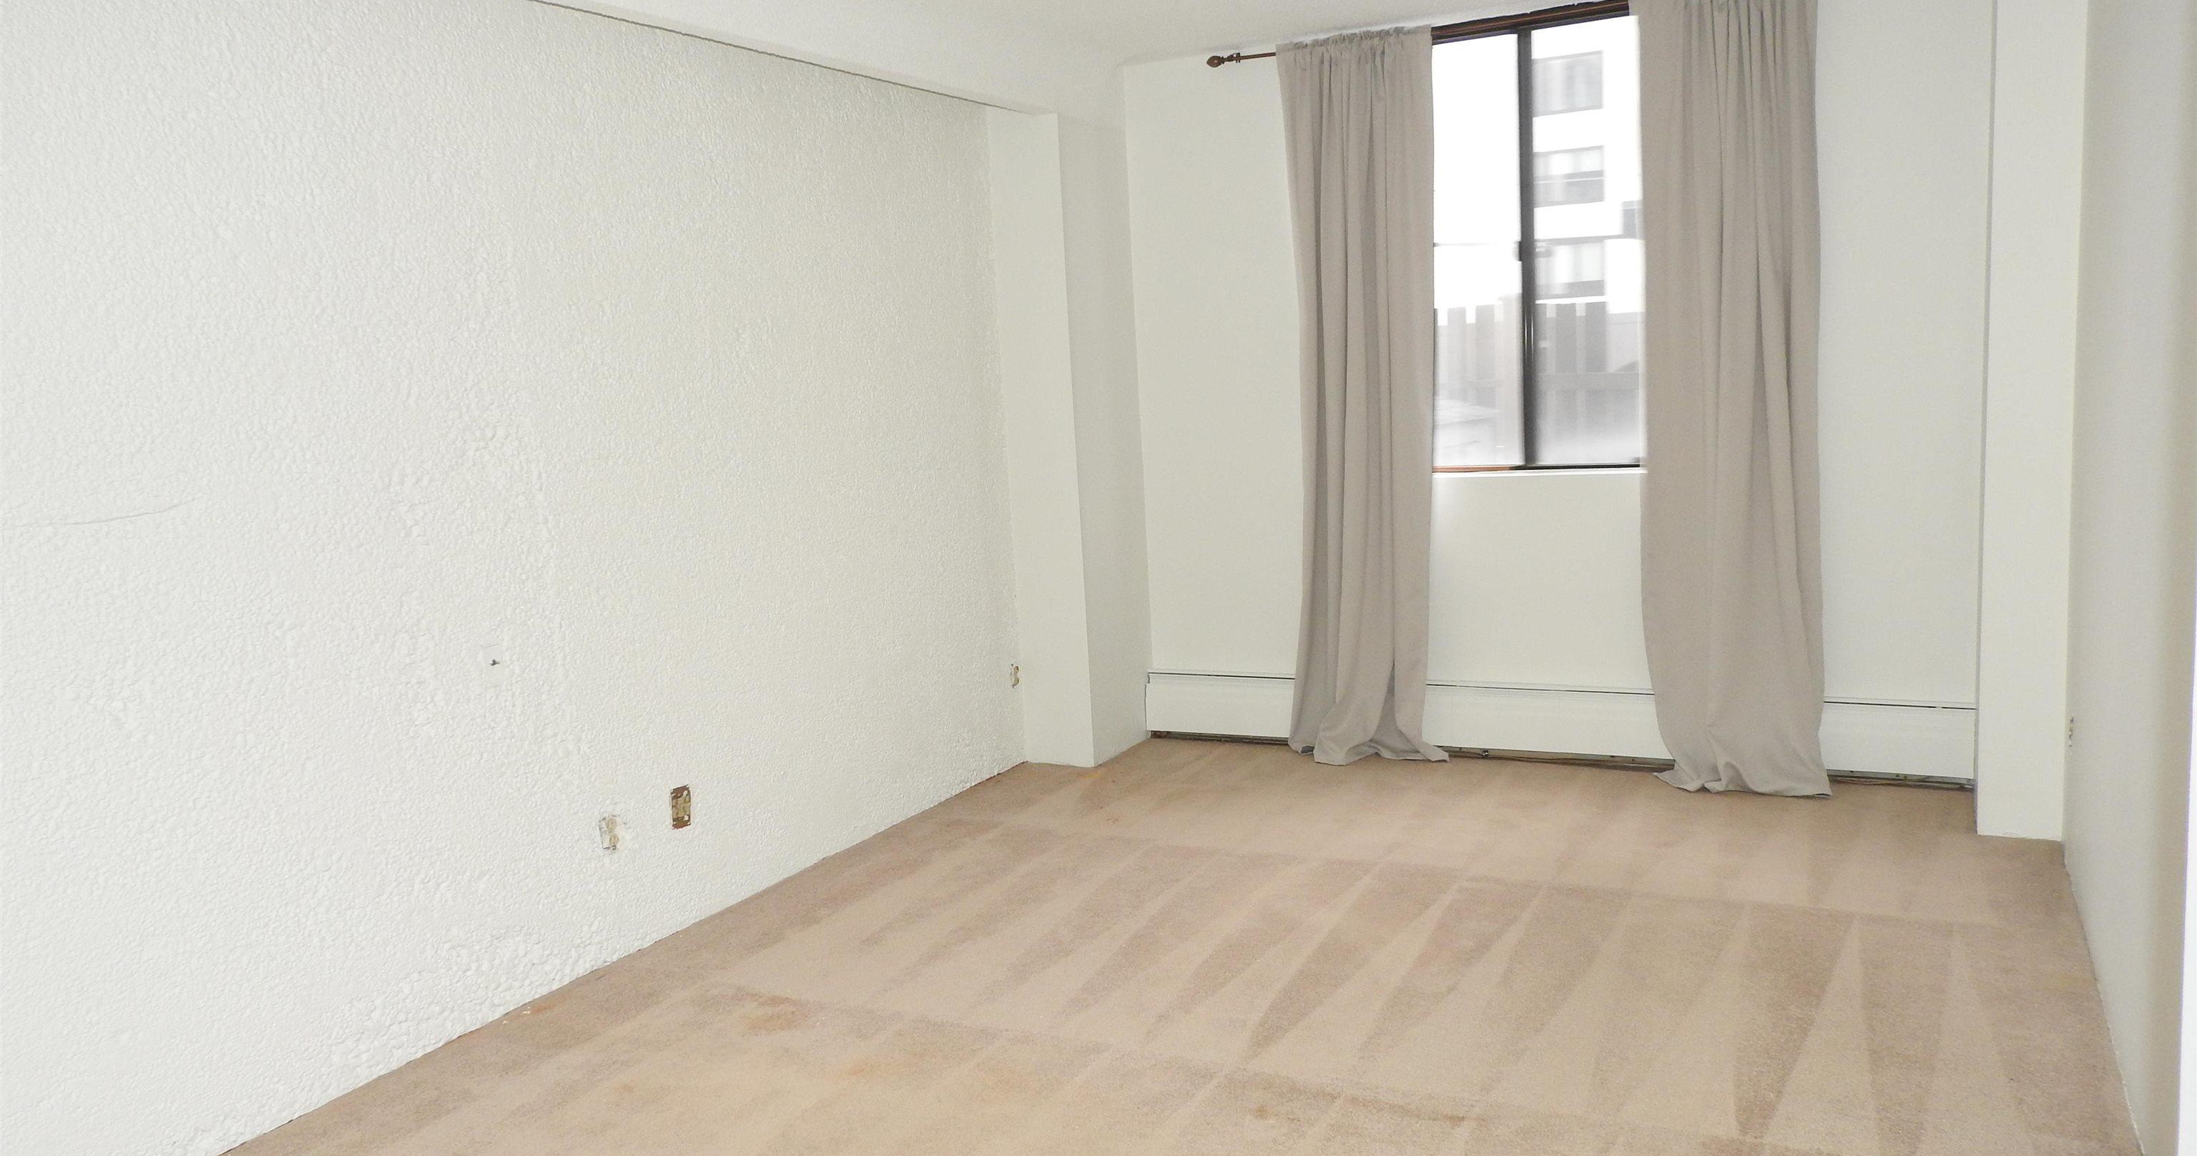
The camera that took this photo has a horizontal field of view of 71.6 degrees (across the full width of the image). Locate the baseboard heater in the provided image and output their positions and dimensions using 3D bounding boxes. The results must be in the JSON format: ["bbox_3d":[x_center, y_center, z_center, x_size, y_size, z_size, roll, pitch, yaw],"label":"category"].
[{"bbox_3d":[1.397,0.486,5.103,2.685,0.245,0.075,1,9,25],"label":"baseboard heater"}]

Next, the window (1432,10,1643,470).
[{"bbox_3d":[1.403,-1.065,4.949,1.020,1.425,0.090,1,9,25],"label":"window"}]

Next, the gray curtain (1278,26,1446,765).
[{"bbox_3d":[0.871,-0.570,5.096,0.550,2.435,0.130,1,9,25],"label":"gray curtain"}]

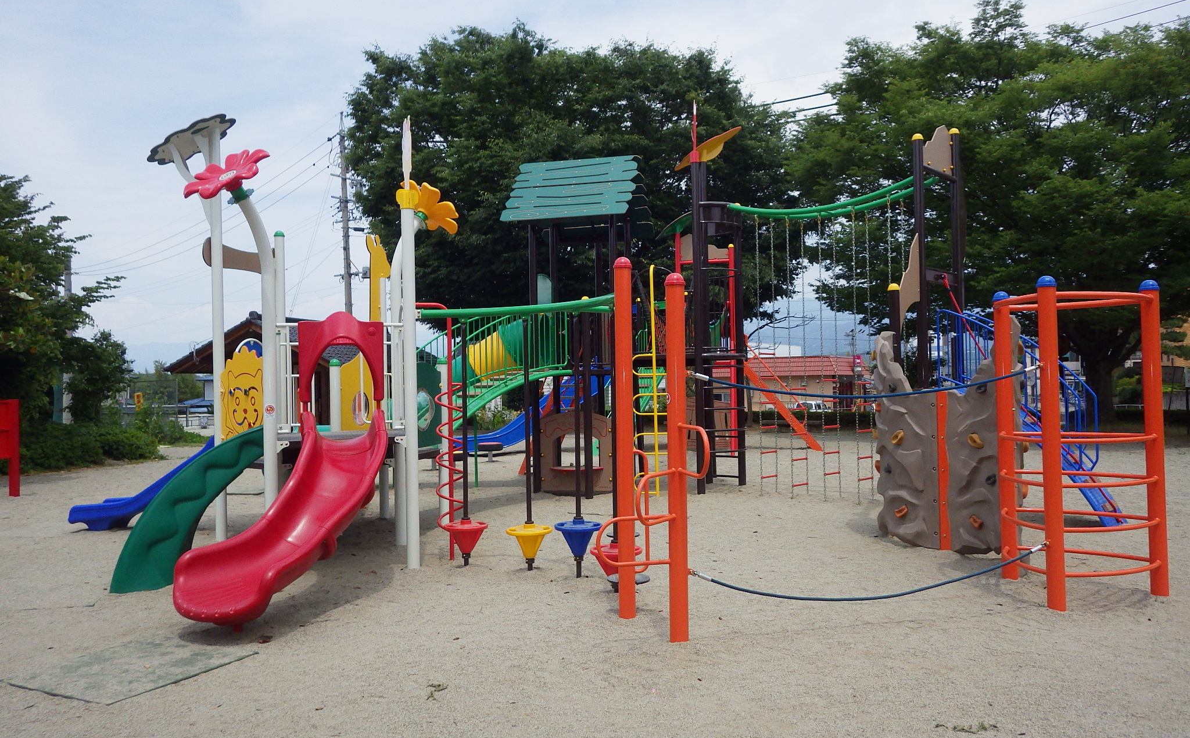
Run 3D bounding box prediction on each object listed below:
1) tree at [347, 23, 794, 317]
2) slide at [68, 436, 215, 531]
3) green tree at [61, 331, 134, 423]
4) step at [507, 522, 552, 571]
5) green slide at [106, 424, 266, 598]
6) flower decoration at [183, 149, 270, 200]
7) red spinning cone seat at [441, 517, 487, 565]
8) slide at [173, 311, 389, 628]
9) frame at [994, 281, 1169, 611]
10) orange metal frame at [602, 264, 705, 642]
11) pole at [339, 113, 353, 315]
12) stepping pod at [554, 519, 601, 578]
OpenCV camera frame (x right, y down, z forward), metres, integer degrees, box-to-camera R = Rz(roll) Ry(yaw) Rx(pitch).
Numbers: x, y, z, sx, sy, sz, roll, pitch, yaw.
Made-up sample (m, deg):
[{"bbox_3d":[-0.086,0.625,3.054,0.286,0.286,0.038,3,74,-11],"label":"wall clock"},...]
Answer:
[{"bbox_3d":[-0.760,-4.367,27.094,13.800,13.000,12.500,-1,-1,0],"label":"tree"},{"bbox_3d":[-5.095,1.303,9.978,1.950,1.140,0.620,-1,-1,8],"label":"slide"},{"bbox_3d":[-13.065,0.694,22.535,1.950,3.205,1.850,0,-1,-30],"label":"green tree"},{"bbox_3d":[-0.560,1.527,7.431,0.400,0.410,0.400,-1,-1,5],"label":"step"},{"bbox_3d":[-3.462,1.149,7.450,1.220,1.290,0.900,-1,-1,-18],"label":"green slide"},{"bbox_3d":[-2.924,-1.538,6.896,0.680,0.200,0.640,-2,41,26],"label":"flower decoration"},{"bbox_3d":[-1.166,1.555,7.745,0.400,0.420,0.400,-1,-1,0],"label":"red spinning cone seat"},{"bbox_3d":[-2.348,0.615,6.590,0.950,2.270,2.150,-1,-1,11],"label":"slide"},{"bbox_3d":[3.394,0.499,6.207,1.130,2.260,0.980,-2,-2,40],"label":"frame"},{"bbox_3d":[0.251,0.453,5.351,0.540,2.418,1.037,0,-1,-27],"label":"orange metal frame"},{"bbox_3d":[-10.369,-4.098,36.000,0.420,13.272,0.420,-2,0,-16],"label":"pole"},{"bbox_3d":[-0.134,1.469,7.048,0.385,0.476,0.385,-1,-1,0],"label":"stepping pod"}]

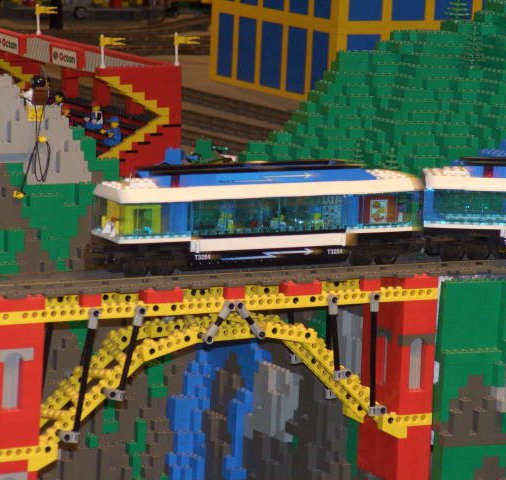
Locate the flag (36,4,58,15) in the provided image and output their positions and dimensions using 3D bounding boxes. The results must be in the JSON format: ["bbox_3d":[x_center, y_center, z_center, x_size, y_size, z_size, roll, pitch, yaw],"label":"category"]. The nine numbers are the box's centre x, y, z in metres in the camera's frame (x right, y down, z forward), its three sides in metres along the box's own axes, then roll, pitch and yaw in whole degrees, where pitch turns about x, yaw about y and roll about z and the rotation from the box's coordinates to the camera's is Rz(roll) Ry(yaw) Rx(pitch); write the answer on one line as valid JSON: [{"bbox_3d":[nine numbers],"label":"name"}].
[{"bbox_3d":[-0.264,-0.294,3.809,0.030,0.012,0.007,-3,10,-26],"label":"flag"}]

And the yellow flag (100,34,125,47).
[{"bbox_3d":[-0.161,-0.229,3.422,0.030,0.012,0.007,-1,10,-18],"label":"yellow flag"}]

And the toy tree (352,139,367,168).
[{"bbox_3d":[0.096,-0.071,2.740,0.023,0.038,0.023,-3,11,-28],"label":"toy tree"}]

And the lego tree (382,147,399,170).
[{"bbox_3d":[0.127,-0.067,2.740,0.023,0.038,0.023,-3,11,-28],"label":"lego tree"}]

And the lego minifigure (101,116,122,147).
[{"bbox_3d":[-0.166,-0.127,3.498,0.022,0.033,0.021,-3,11,-28],"label":"lego minifigure"}]

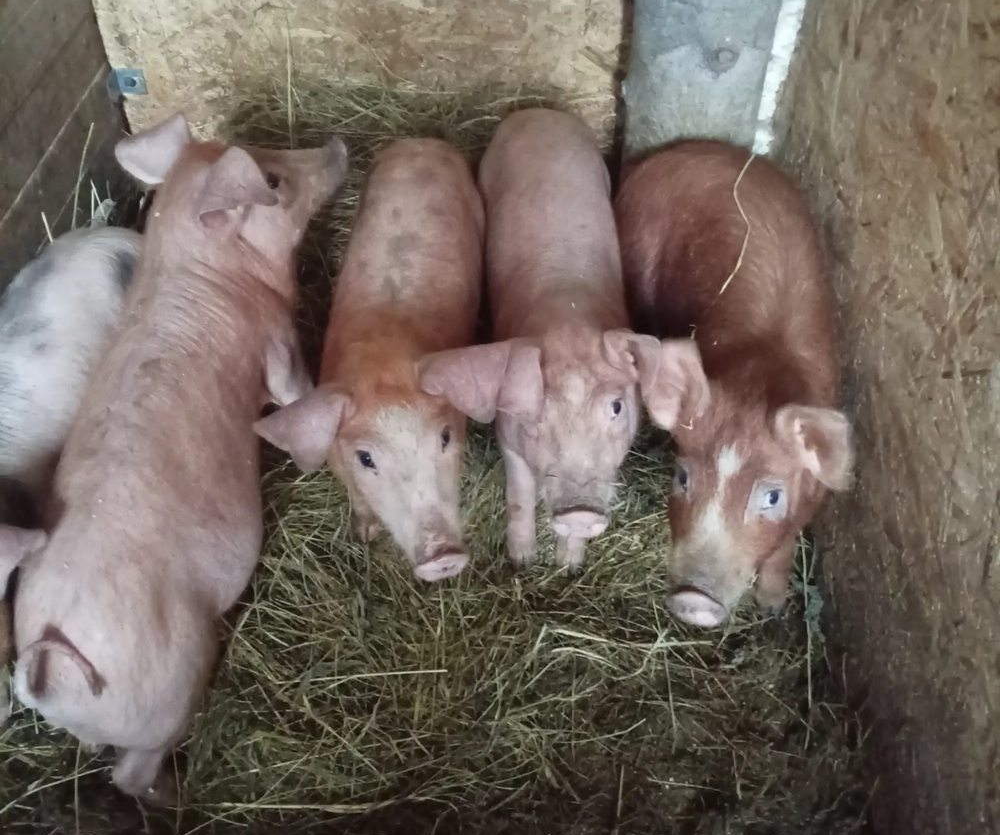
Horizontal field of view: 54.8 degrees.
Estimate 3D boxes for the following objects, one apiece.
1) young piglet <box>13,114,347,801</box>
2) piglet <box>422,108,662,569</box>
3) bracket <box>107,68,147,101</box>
[{"bbox_3d":[-0.388,0.004,1.216,0.276,0.413,0.869,1,44,0],"label":"young piglet"},{"bbox_3d":[0.047,-0.137,1.404,0.265,0.360,0.731,-2,44,-2],"label":"piglet"},{"bbox_3d":[-0.779,-0.699,2.011,0.059,0.053,0.044,0,44,0],"label":"bracket"}]

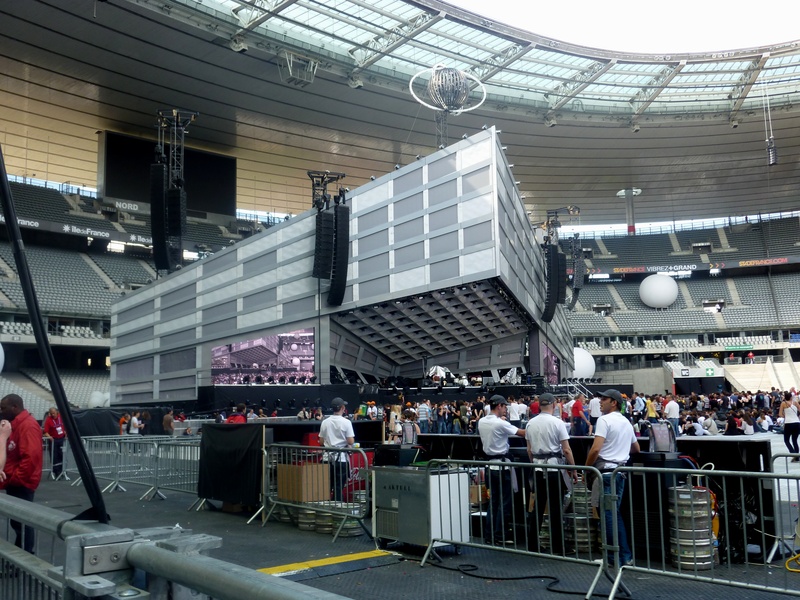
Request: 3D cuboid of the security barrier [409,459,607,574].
[{"bbox_3d":[1.051,2.122,7.355,2.060,1.090,0.450,-9,-10,44],"label":"security barrier"}]

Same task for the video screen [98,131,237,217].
[{"bbox_3d":[-34.421,-18.490,115.332,20.570,9.520,2.000,5,-10,-40],"label":"video screen"}]

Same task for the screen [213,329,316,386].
[{"bbox_3d":[-10.146,4.224,57.134,7.690,4.260,0.300,0,-8,-15],"label":"screen"}]

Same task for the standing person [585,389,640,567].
[{"bbox_3d":[2.173,1.815,7.848,0.560,1.770,0.420,5,-10,-40],"label":"standing person"}]

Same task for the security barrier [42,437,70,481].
[{"bbox_3d":[-8.924,3.780,18.164,2.000,1.100,0.500,1,-8,-18],"label":"security barrier"}]

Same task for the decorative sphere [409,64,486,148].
[{"bbox_3d":[4.351,-17.393,68.374,6.900,7.400,6.700,-2,-7,4],"label":"decorative sphere"}]

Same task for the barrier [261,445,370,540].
[{"bbox_3d":[-1.153,2.537,10.236,0.550,1.110,2.430,5,-9,-39],"label":"barrier"}]

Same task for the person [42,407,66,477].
[{"bbox_3d":[-8.613,3.587,19.187,0.550,1.730,0.420,3,-9,-30],"label":"person"}]

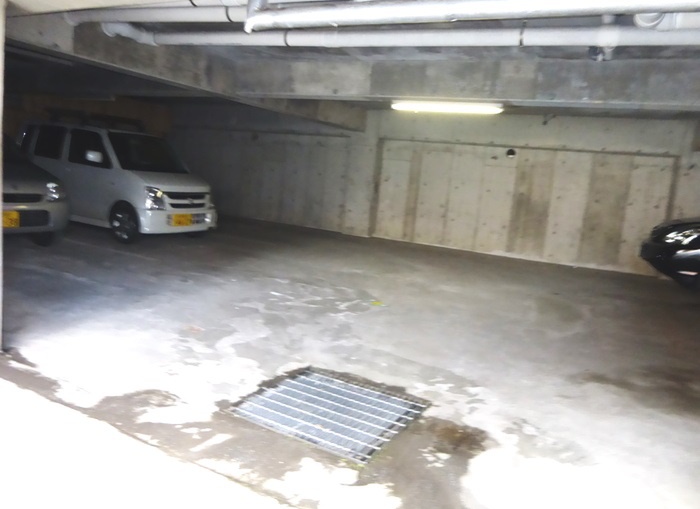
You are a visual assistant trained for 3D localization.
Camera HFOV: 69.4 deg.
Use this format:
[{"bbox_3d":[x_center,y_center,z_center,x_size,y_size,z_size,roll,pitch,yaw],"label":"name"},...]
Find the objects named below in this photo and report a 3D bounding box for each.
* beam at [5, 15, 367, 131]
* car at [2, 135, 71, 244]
[{"bbox_3d":[-1.278,-2.213,6.709,0.320,0.400,7.000,9,10,22],"label":"beam"},{"bbox_3d":[-4.972,-0.940,6.060,3.395,1.530,1.475,10,11,29],"label":"car"}]

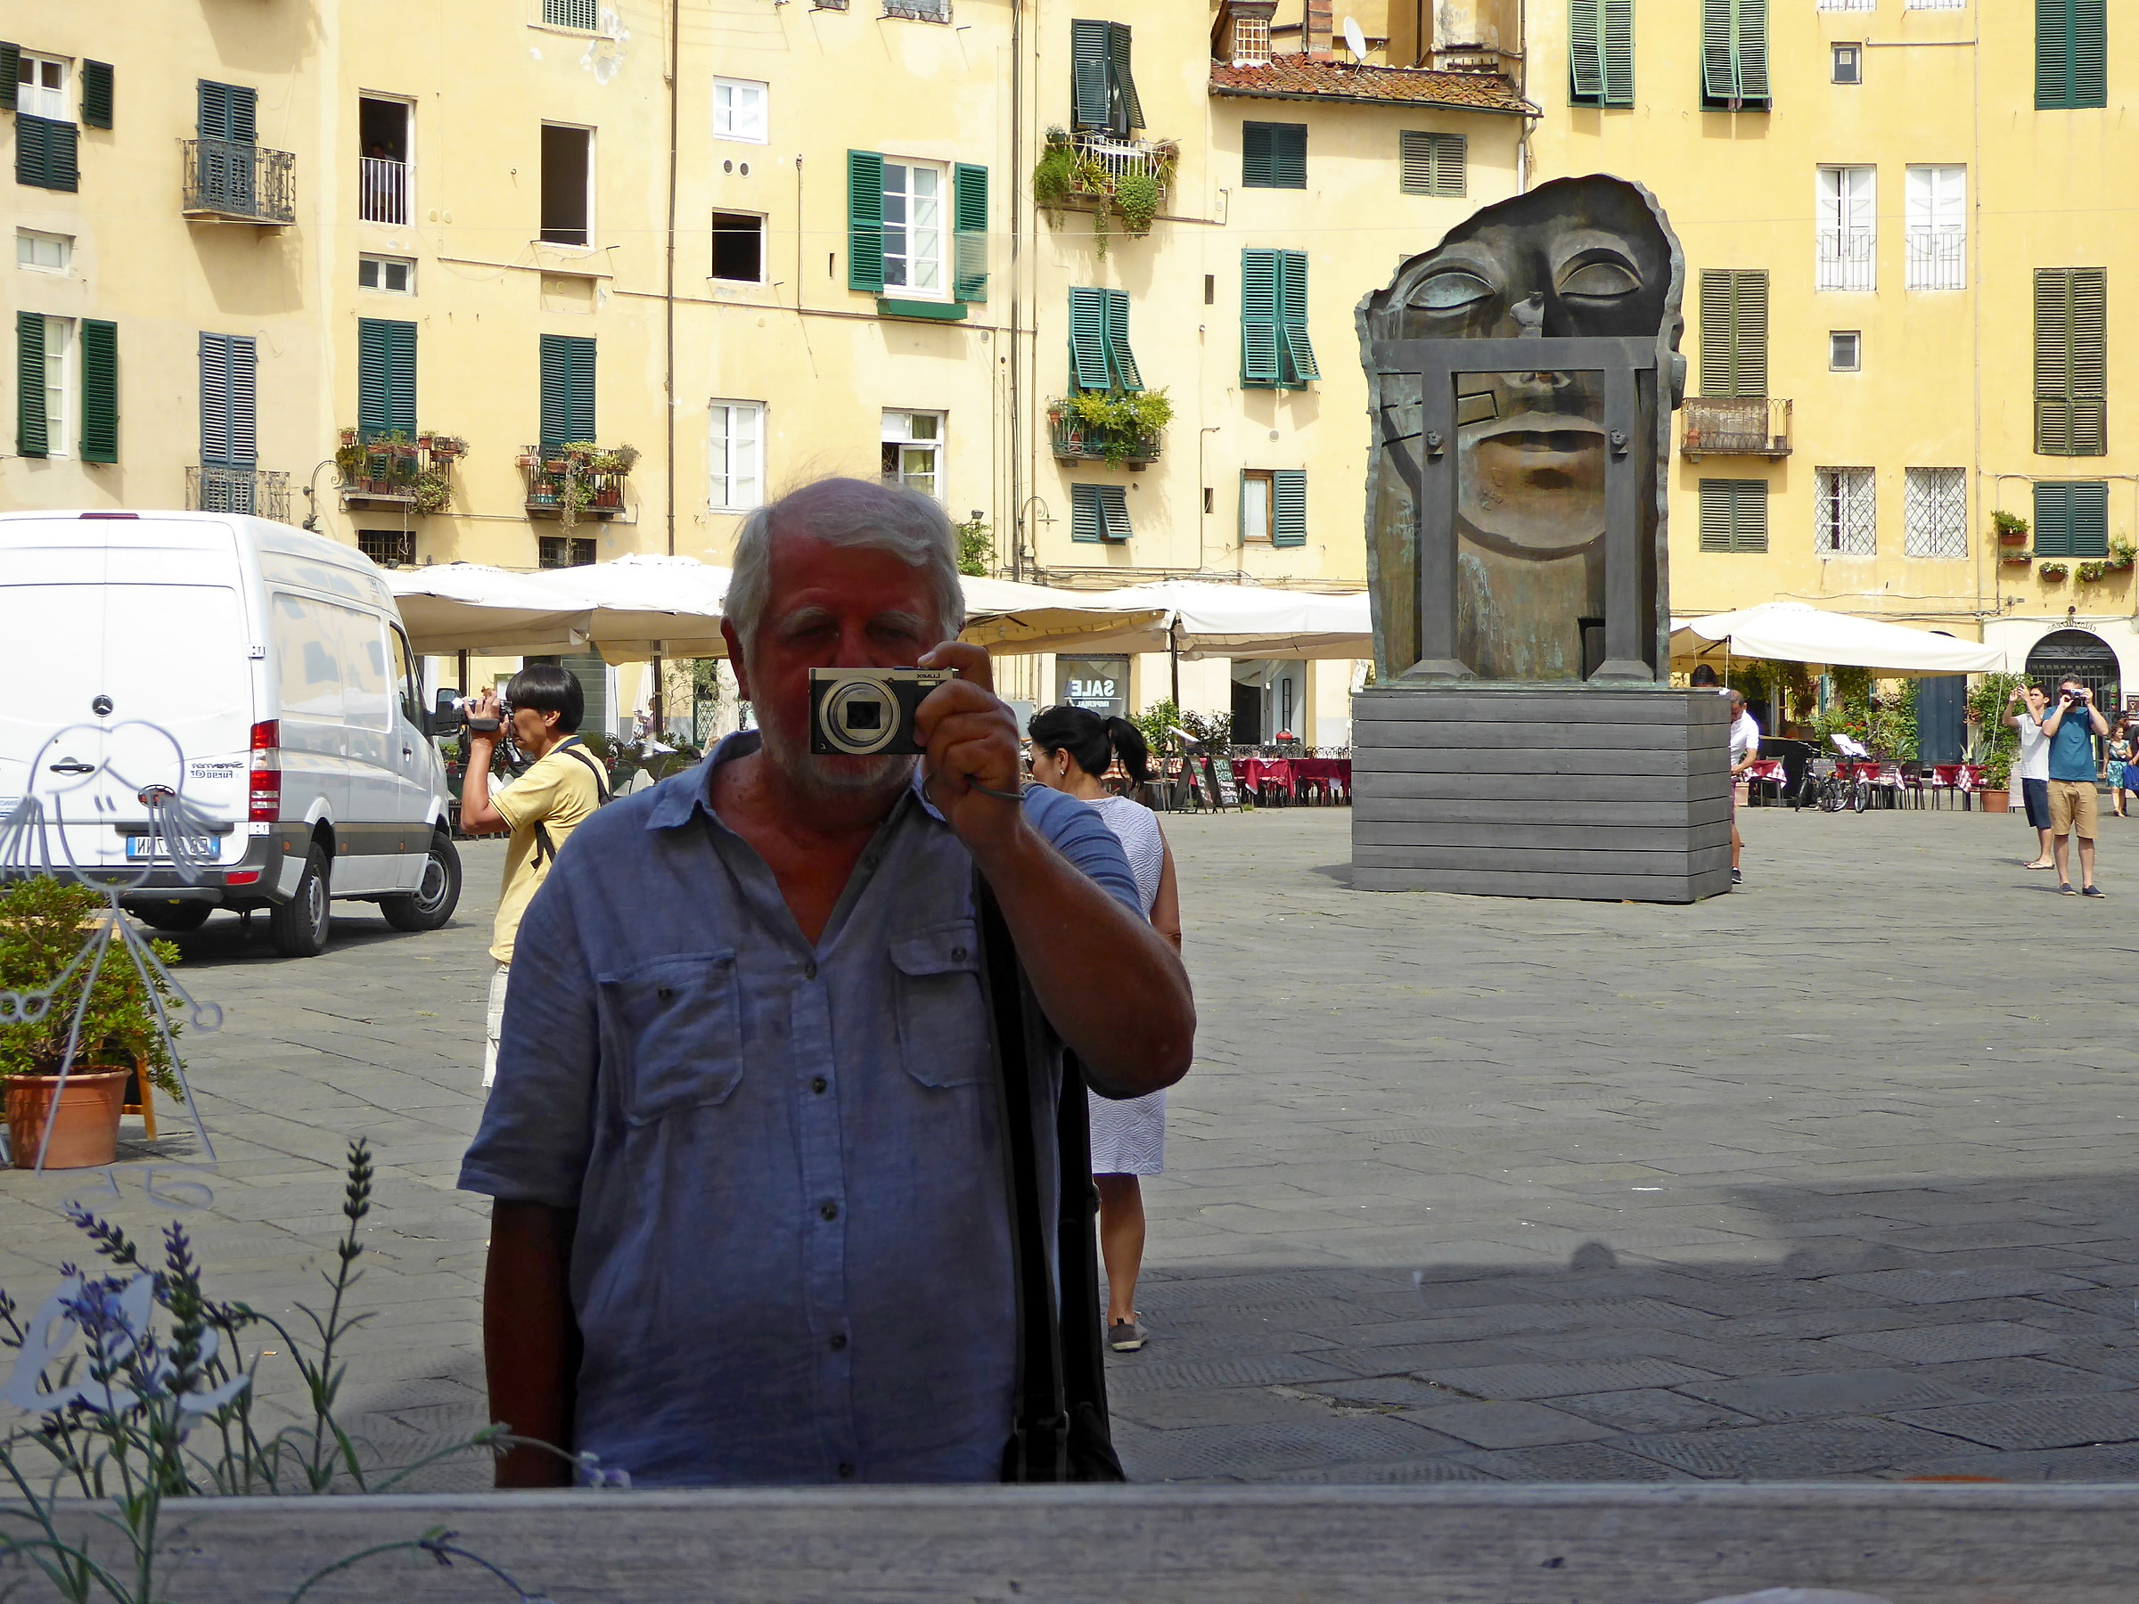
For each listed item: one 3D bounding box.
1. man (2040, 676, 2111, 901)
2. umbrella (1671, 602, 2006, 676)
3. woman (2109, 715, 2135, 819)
[{"bbox_3d":[8.090,-0.130,34.300,0.560,1.750,0.450,0,1,4],"label":"man"},{"bbox_3d":[12.000,-1.530,67.500,4.400,3.250,4.100,0,1,-8],"label":"umbrella"},{"bbox_3d":[16.150,-0.510,65.500,0.450,1.570,0.320,0,1,-3],"label":"woman"}]

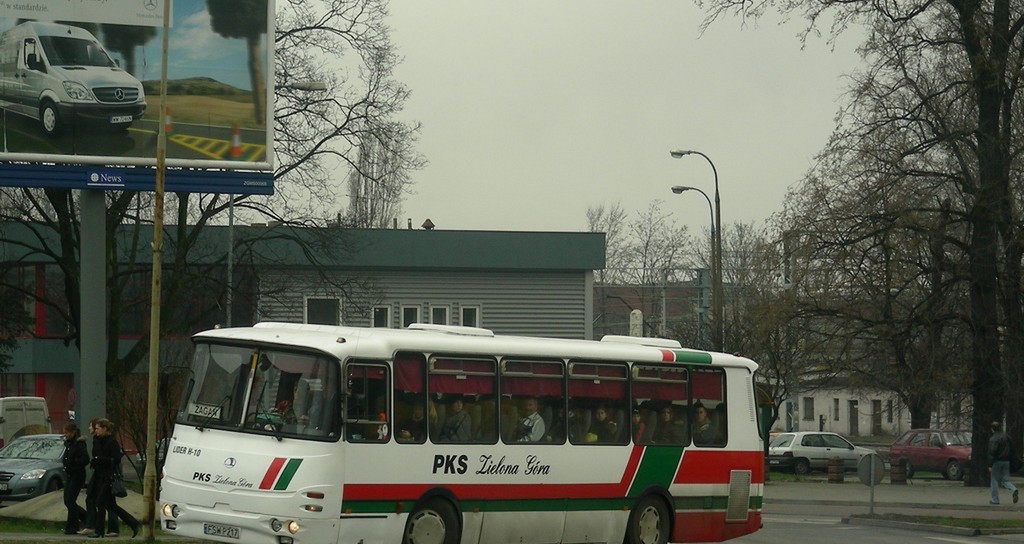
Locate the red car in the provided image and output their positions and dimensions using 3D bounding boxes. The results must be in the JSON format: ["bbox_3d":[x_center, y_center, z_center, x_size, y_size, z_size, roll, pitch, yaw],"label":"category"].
[{"bbox_3d":[11.968,5.036,92.500,1.640,1.410,3.950,1,-3,-23],"label":"red car"}]

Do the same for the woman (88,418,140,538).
[{"bbox_3d":[-5.684,2.953,47.800,0.720,1.710,0.520,0,-2,-6],"label":"woman"}]

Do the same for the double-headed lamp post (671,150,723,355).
[{"bbox_3d":[6.094,1.217,110.000,1.750,10.500,0.330,0,-2,3],"label":"double-headed lamp post"}]

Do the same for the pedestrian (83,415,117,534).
[{"bbox_3d":[-5.987,2.980,48.400,0.580,1.680,0.480,0,-2,-5],"label":"pedestrian"}]

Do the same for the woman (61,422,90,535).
[{"bbox_3d":[-6.306,2.993,48.400,0.450,1.620,0.480,0,-2,-13],"label":"woman"}]

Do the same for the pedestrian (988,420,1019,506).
[{"bbox_3d":[10.366,4.039,70.500,0.620,1.750,0.520,-2,-3,38],"label":"pedestrian"}]

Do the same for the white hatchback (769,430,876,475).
[{"bbox_3d":[9.793,5.821,107.500,3.710,1.390,1.630,2,-3,-38],"label":"white hatchback"}]

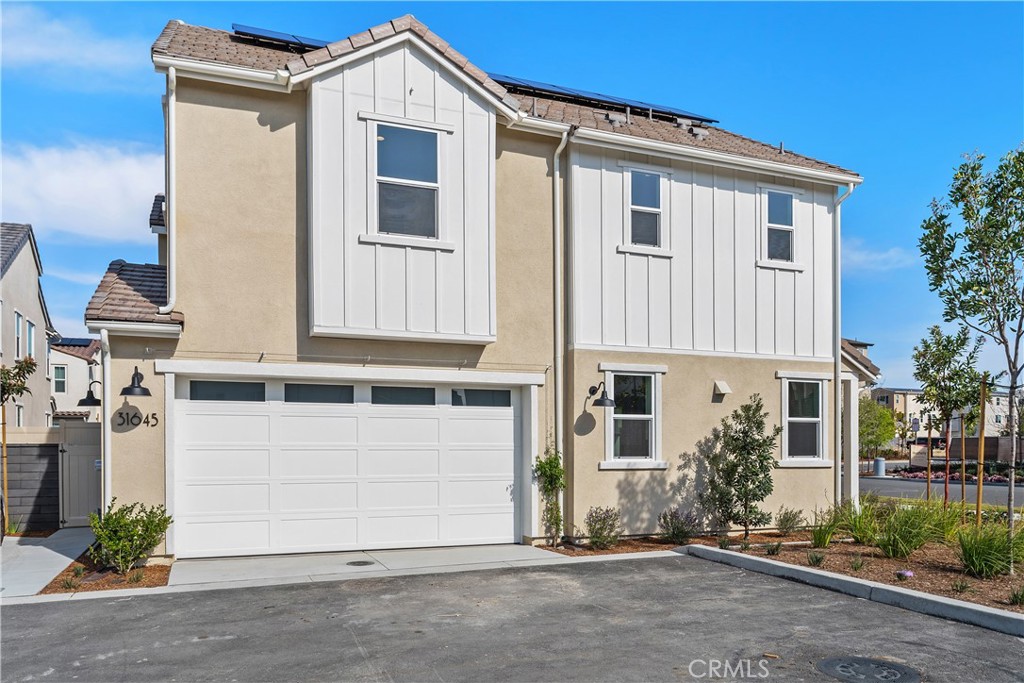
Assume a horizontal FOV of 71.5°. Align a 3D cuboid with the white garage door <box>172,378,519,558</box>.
[{"bbox_3d":[-2.160,1.816,10.280,4.900,2.440,0.100,1,-2,-19],"label":"white garage door"}]

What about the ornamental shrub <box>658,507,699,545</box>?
[{"bbox_3d":[2.517,2.781,10.750,0.600,0.580,0.570,0,-1,0],"label":"ornamental shrub"}]

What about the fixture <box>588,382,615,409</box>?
[{"bbox_3d":[1.317,0.792,10.467,0.345,0.370,0.500,1,-3,-20],"label":"fixture"}]

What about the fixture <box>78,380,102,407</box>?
[{"bbox_3d":[-6.079,0.774,10.431,0.500,0.370,0.340,1,-3,-20],"label":"fixture"}]

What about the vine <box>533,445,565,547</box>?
[{"bbox_3d":[0.551,2.295,10.600,0.450,1.520,0.360,1,-3,-20],"label":"vine"}]

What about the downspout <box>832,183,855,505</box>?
[{"bbox_3d":[5.699,0.265,12.207,0.100,5.850,0.360,1,-2,-19],"label":"downspout"}]

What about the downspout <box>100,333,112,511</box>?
[{"bbox_3d":[-5.024,1.249,8.811,0.090,2.800,0.260,1,-2,-19],"label":"downspout"}]

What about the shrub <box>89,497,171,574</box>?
[{"bbox_3d":[-4.533,2.317,8.450,0.980,0.900,0.900,1,-2,-19],"label":"shrub"}]

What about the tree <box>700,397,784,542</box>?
[{"bbox_3d":[3.551,1.951,11.100,1.250,2.250,1.150,1,-2,-19],"label":"tree"}]

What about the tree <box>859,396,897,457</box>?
[{"bbox_3d":[29.726,7.013,58.000,3.200,5.000,3.200,1,-3,-20],"label":"tree"}]

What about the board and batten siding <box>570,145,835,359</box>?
[{"bbox_3d":[3.270,-1.300,11.570,4.950,3.100,0.120,1,-2,-19],"label":"board and batten siding"}]

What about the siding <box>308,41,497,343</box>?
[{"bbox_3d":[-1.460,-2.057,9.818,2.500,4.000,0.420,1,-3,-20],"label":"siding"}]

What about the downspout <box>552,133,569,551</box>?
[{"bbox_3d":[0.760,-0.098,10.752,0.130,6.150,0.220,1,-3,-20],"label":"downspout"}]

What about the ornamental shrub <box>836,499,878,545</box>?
[{"bbox_3d":[5.319,2.787,10.950,0.600,0.650,0.560,1,-3,-20],"label":"ornamental shrub"}]

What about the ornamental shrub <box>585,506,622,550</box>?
[{"bbox_3d":[1.332,2.721,10.350,0.560,0.640,0.540,0,-1,0],"label":"ornamental shrub"}]

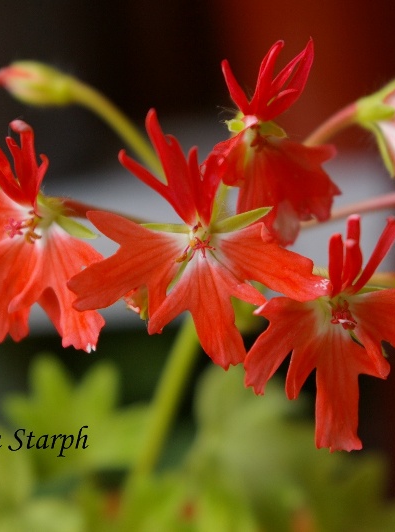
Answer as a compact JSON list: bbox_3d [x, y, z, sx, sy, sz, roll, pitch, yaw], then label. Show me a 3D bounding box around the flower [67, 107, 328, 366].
[{"bbox_3d":[0.000,-0.005,0.330,0.046,0.045,0.021,2,6,2],"label":"flower"}]

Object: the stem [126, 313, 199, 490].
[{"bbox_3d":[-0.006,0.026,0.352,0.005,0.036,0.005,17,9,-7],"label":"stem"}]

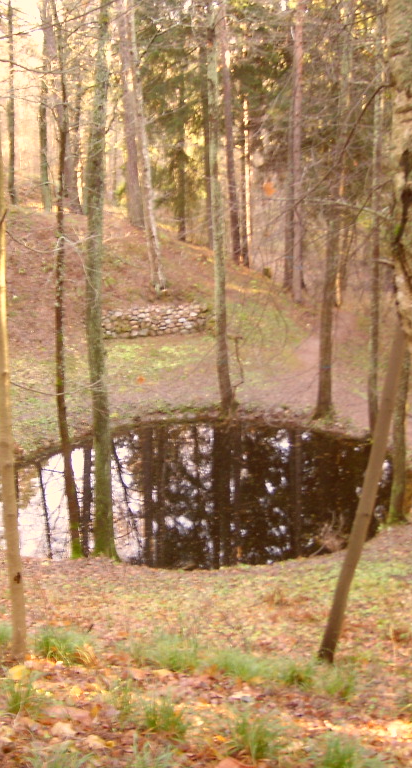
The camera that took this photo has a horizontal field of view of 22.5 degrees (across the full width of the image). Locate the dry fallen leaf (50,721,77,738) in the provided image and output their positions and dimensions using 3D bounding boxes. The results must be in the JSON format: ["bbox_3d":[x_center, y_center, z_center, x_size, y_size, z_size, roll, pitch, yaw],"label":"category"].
[{"bbox_3d":[-0.461,1.118,3.350,0.085,0.025,0.070,-3,12,-9],"label":"dry fallen leaf"}]

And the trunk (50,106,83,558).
[{"bbox_3d":[-1.380,-0.446,10.304,0.160,4.661,0.130,-2,12,-8],"label":"trunk"}]

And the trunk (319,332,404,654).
[{"bbox_3d":[0.753,0.583,5.025,0.100,1.782,0.090,12,18,10],"label":"trunk"}]

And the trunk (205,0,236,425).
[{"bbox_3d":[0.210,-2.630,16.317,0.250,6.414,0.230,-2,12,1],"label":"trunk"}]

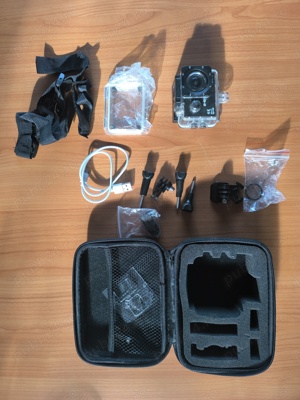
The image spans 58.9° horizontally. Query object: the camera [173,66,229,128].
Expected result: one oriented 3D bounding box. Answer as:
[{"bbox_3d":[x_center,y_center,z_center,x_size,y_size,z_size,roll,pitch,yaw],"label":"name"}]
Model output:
[{"bbox_3d":[0.066,-0.130,0.340,0.069,0.044,0.065,0,86,2],"label":"camera"}]

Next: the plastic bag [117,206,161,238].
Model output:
[{"bbox_3d":[-0.014,0.030,0.346,0.056,0.014,0.043,0,86,2],"label":"plastic bag"}]

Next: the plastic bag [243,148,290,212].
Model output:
[{"bbox_3d":[0.151,-0.025,0.341,0.054,0.022,0.080,0,86,2],"label":"plastic bag"}]

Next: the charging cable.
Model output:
[{"bbox_3d":[-0.058,-0.034,0.352,0.069,0.014,0.076,0,86,2],"label":"charging cable"}]

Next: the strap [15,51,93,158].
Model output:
[{"bbox_3d":[-0.128,-0.127,0.351,0.095,0.034,0.139,0,86,2],"label":"strap"}]

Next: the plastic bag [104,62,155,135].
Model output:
[{"bbox_3d":[-0.026,-0.134,0.348,0.064,0.034,0.087,0,86,2],"label":"plastic bag"}]

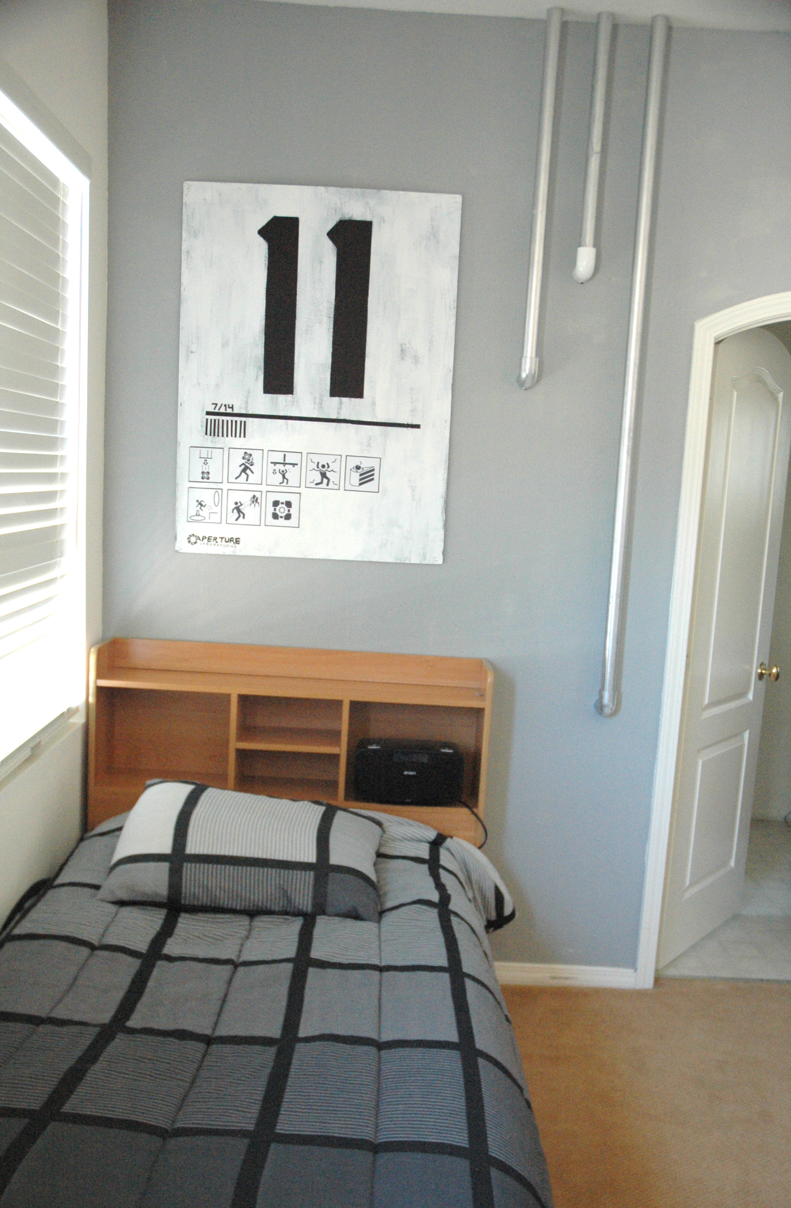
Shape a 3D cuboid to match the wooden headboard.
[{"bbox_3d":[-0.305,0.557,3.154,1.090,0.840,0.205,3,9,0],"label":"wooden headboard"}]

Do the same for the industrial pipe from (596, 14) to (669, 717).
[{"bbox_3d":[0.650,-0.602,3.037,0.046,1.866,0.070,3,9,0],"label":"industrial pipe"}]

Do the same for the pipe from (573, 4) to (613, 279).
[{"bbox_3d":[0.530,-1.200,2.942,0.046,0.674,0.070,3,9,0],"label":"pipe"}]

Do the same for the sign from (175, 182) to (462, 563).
[{"bbox_3d":[-0.219,-0.627,3.083,0.762,1.014,0.022,3,9,0],"label":"sign"}]

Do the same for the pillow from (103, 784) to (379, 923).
[{"bbox_3d":[-0.363,0.588,2.795,0.650,0.165,0.460,7,29,1],"label":"pillow"}]

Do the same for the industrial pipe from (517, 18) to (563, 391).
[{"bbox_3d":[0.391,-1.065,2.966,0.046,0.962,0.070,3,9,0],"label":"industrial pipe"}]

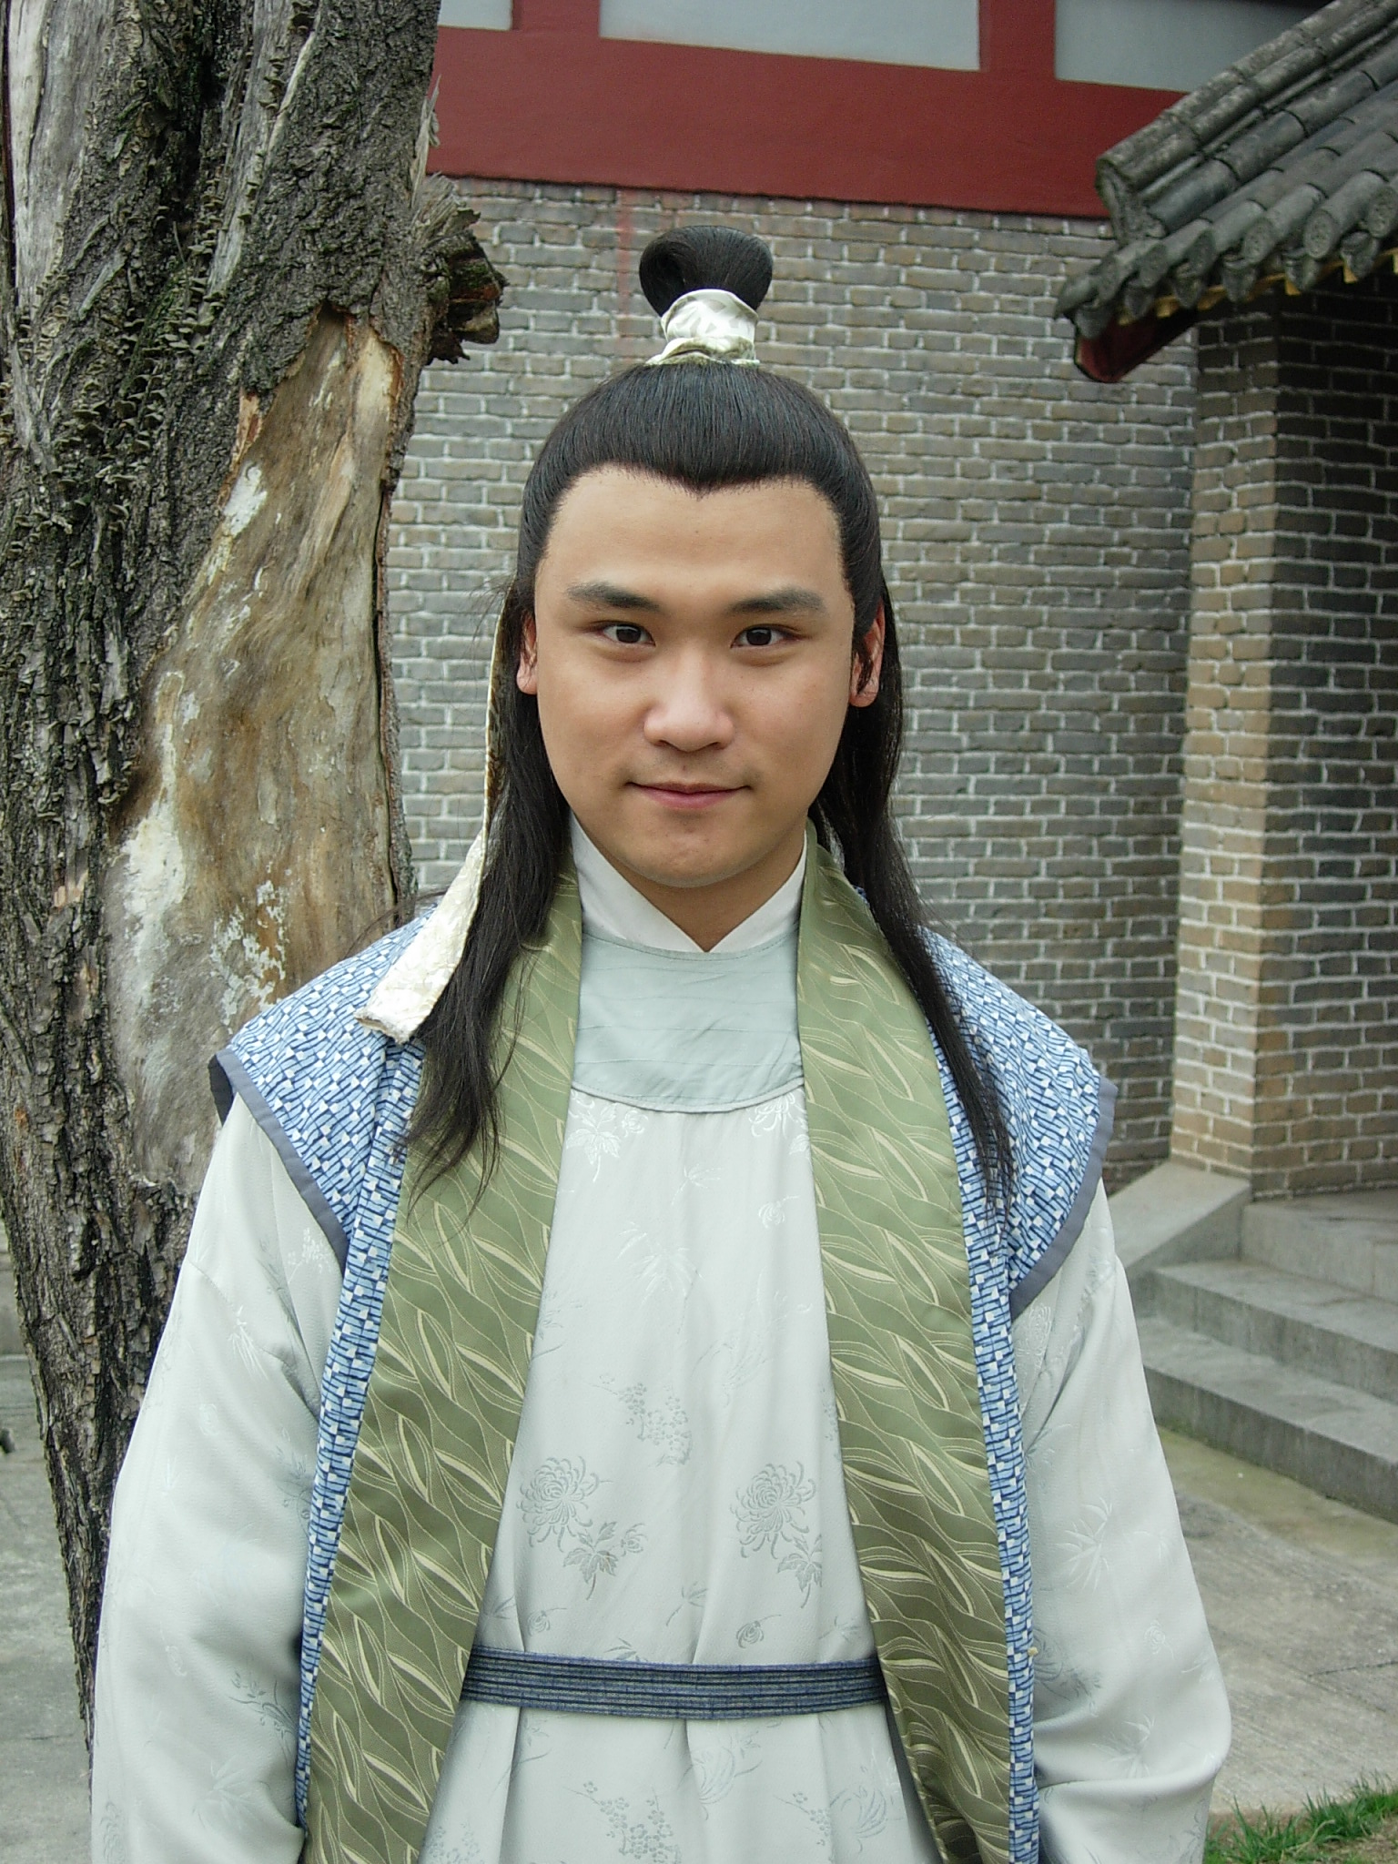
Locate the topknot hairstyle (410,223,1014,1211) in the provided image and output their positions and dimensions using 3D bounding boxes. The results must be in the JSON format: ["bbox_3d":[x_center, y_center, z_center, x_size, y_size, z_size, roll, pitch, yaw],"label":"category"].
[{"bbox_3d":[0.006,-0.112,1.415,0.305,0.490,0.230,0,6,3],"label":"topknot hairstyle"}]

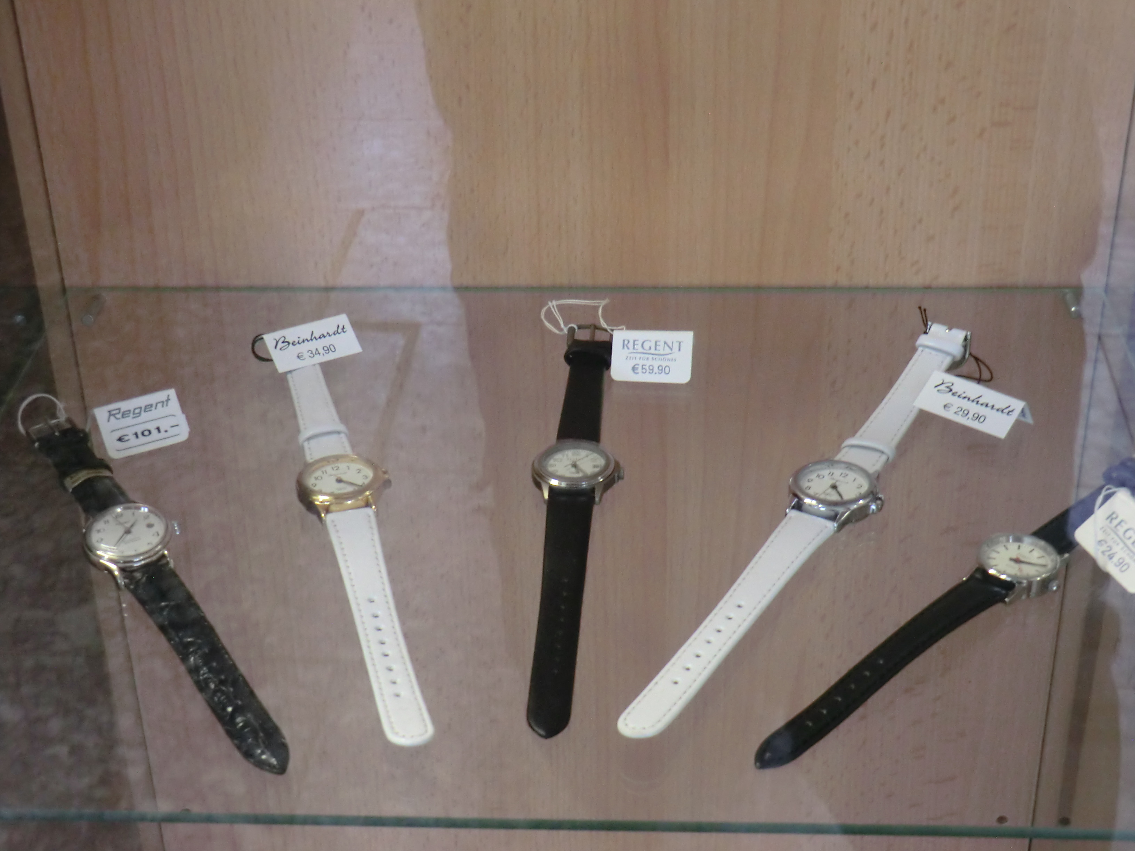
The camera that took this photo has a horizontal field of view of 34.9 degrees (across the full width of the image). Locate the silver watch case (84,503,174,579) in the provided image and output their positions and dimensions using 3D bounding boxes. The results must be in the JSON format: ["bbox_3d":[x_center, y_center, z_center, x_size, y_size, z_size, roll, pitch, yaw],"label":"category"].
[{"bbox_3d":[-0.131,0.036,0.543,0.028,0.008,0.032,-16,33,-24],"label":"silver watch case"}]

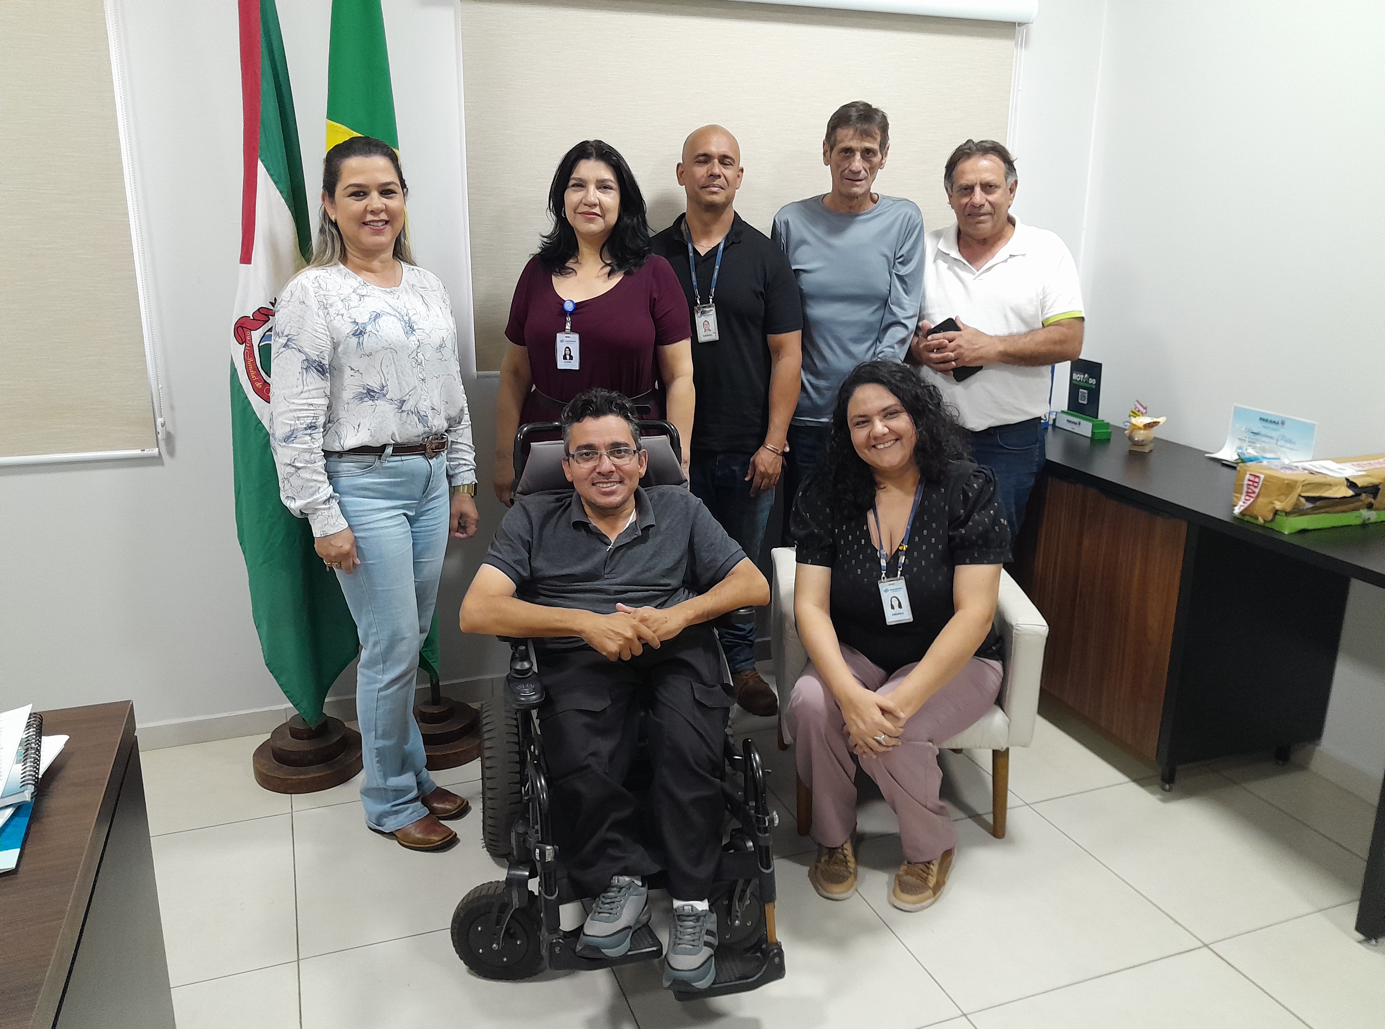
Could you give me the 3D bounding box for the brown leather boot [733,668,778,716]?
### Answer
[{"bbox_3d":[0.157,0.510,3.387,0.110,0.140,0.280,-7,17,-24],"label":"brown leather boot"}]

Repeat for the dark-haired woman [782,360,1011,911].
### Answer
[{"bbox_3d":[0.458,0.224,2.534,0.550,1.160,0.730,3,16,8],"label":"dark-haired woman"}]

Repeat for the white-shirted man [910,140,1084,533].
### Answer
[{"bbox_3d":[0.852,-0.215,3.174,0.530,1.665,0.360,7,17,22],"label":"white-shirted man"}]

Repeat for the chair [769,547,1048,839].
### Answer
[{"bbox_3d":[0.527,0.354,2.831,0.610,0.750,0.620,1,16,2],"label":"chair"}]

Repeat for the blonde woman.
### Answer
[{"bbox_3d":[-0.679,0.003,2.430,0.310,1.620,0.440,14,20,39],"label":"blonde woman"}]

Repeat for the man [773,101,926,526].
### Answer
[{"bbox_3d":[0.456,-0.293,3.241,0.500,1.770,0.330,2,16,6],"label":"man"}]

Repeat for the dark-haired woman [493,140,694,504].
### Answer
[{"bbox_3d":[-0.239,-0.125,2.861,0.530,1.640,0.320,3,16,8],"label":"dark-haired woman"}]

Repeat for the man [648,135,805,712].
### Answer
[{"bbox_3d":[0.091,-0.223,3.118,0.490,1.695,0.330,2,16,5],"label":"man"}]

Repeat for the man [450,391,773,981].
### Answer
[{"bbox_3d":[-0.167,0.356,2.304,0.630,1.020,0.940,-3,16,-11],"label":"man"}]

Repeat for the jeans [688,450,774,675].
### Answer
[{"bbox_3d":[0.089,0.118,3.226,0.360,0.820,0.260,2,16,4],"label":"jeans"}]

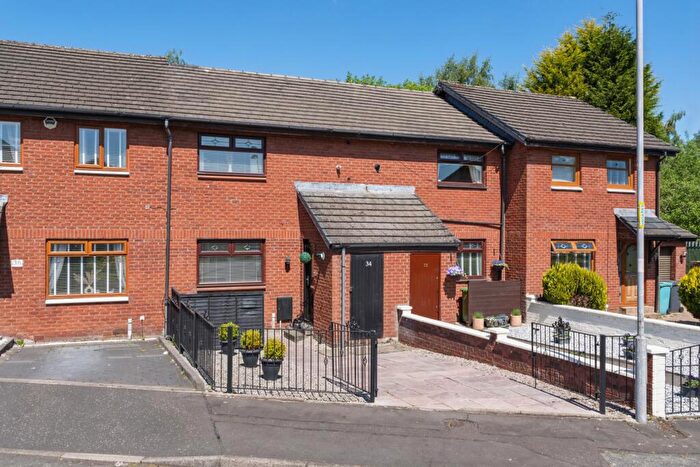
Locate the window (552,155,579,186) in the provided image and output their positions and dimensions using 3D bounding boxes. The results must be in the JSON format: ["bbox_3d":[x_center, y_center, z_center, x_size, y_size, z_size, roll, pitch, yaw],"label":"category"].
[{"bbox_3d":[6.541,-1.956,17.769,1.183,1.028,0.100,0,-1,-23],"label":"window"}]

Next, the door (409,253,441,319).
[{"bbox_3d":[1.774,1.393,13.783,0.826,1.840,0.070,0,-1,-23],"label":"door"}]

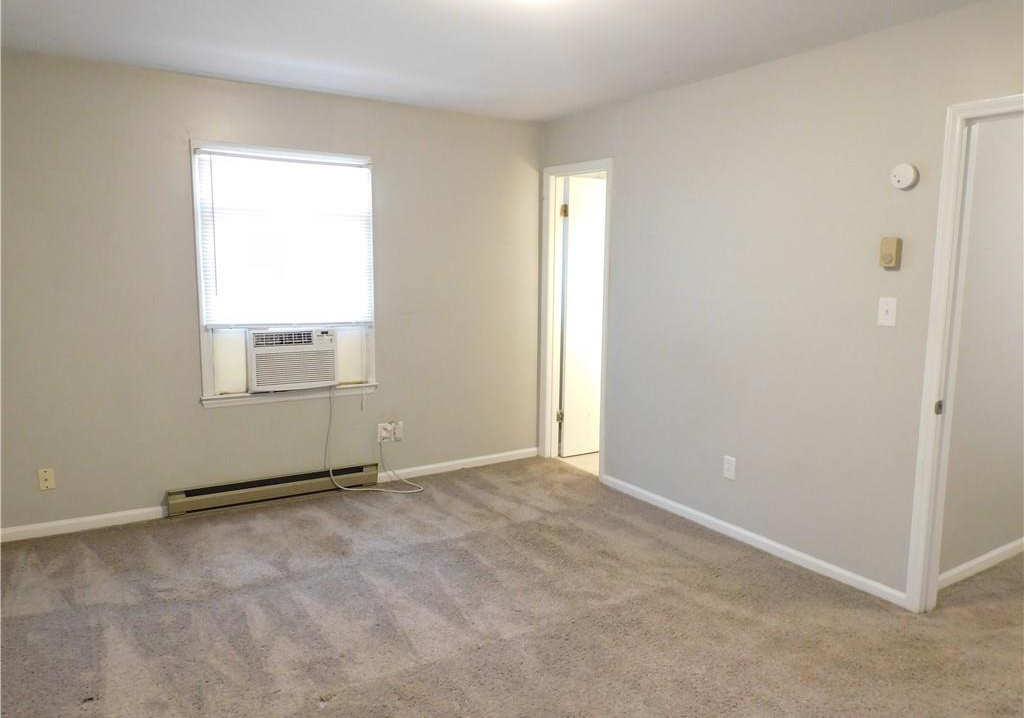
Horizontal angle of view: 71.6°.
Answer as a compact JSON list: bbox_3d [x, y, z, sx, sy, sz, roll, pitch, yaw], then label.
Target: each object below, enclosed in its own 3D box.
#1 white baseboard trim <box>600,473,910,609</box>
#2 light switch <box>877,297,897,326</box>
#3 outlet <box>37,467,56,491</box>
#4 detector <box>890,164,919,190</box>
[{"bbox_3d":[1.142,0.910,3.870,0.016,0.067,2.040,-4,9,-32],"label":"white baseboard trim"},{"bbox_3d":[1.600,-0.200,3.024,0.012,0.118,0.074,-4,9,-32],"label":"light switch"},{"bbox_3d":[-2.408,0.623,3.679,0.068,0.114,0.009,-4,9,-32],"label":"outlet"},{"bbox_3d":[1.616,-0.748,2.912,0.040,0.102,0.102,-4,9,-32],"label":"detector"}]

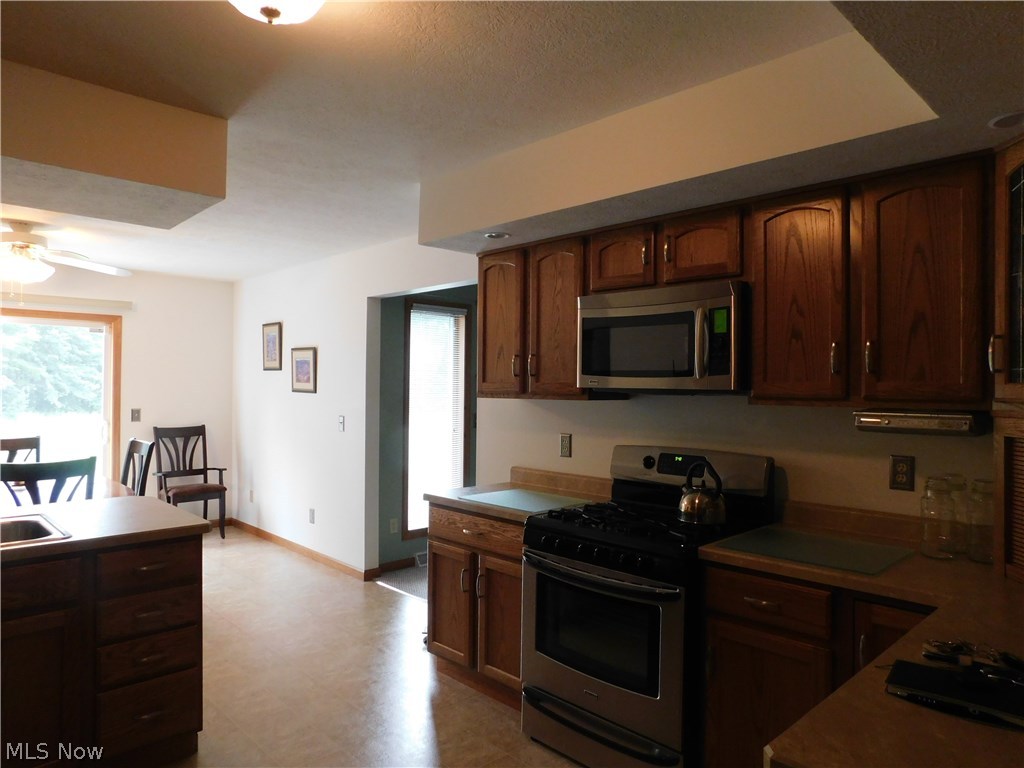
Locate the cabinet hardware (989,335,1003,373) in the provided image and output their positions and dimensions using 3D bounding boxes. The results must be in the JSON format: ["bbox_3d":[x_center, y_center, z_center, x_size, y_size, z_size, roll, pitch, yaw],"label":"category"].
[{"bbox_3d":[1.359,-0.084,1.910,0.033,0.107,0.014,0,0,1],"label":"cabinet hardware"}]

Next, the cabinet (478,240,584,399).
[{"bbox_3d":[0.182,-0.301,3.408,0.325,0.749,0.720,0,0,-44],"label":"cabinet"}]

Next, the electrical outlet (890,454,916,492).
[{"bbox_3d":[1.376,0.312,2.391,0.010,0.120,0.072,0,0,-44],"label":"electrical outlet"}]

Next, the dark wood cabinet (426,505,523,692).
[{"bbox_3d":[0.048,0.995,3.350,0.593,0.799,0.774,0,0,-44],"label":"dark wood cabinet"}]

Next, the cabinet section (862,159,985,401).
[{"bbox_3d":[1.368,-0.299,2.201,0.325,0.725,0.365,0,1,-44],"label":"cabinet section"}]

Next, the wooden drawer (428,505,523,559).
[{"bbox_3d":[0.005,0.693,3.310,0.486,0.167,0.746,0,0,-44],"label":"wooden drawer"}]

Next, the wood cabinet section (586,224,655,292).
[{"bbox_3d":[0.582,-0.526,3.011,0.325,0.270,0.365,0,1,-44],"label":"wood cabinet section"}]

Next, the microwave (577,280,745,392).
[{"bbox_3d":[0.670,-0.177,2.860,0.381,0.406,0.749,0,0,-44],"label":"microwave"}]

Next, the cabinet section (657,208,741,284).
[{"bbox_3d":[0.842,-0.524,2.743,0.325,0.270,0.362,0,1,-44],"label":"cabinet section"}]

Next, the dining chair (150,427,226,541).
[{"bbox_3d":[-3.059,0.935,6.414,0.552,1.039,0.562,0,0,-44],"label":"dining chair"}]

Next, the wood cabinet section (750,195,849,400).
[{"bbox_3d":[1.106,-0.300,2.471,0.325,0.725,0.358,0,1,-44],"label":"wood cabinet section"}]

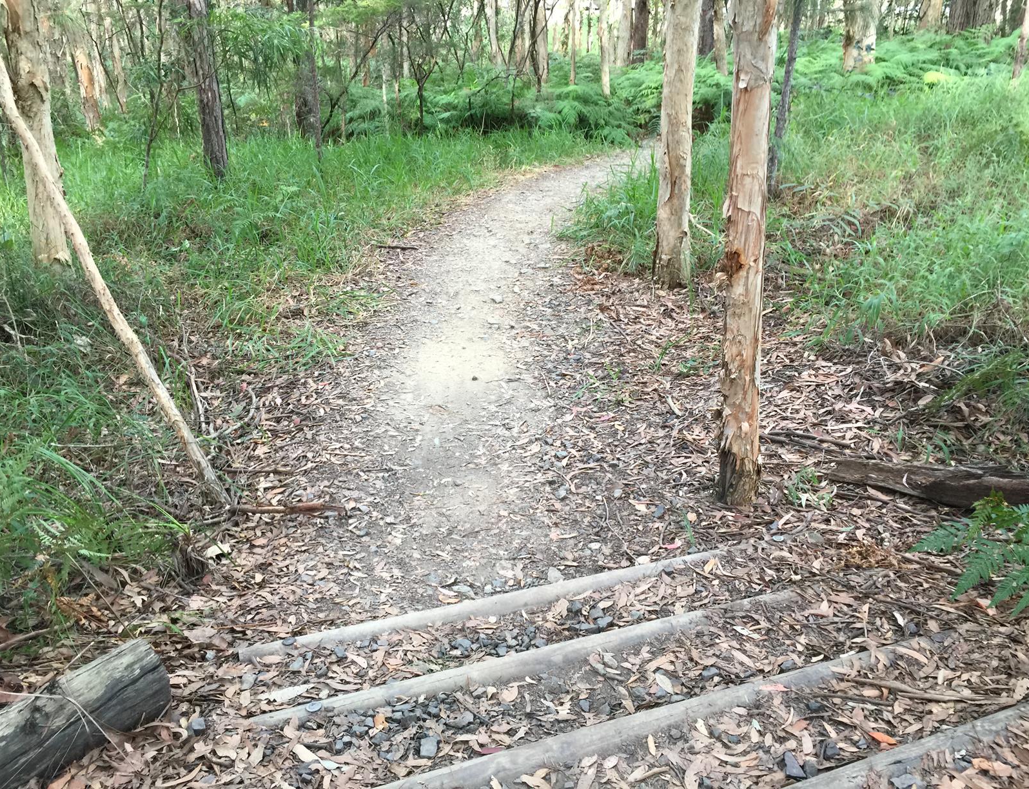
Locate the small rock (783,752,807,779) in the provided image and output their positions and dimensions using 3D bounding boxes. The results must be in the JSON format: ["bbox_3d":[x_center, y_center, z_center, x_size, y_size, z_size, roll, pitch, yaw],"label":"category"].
[{"bbox_3d":[0.639,0.846,2.010,0.050,0.038,0.050,3,20,11],"label":"small rock"}]

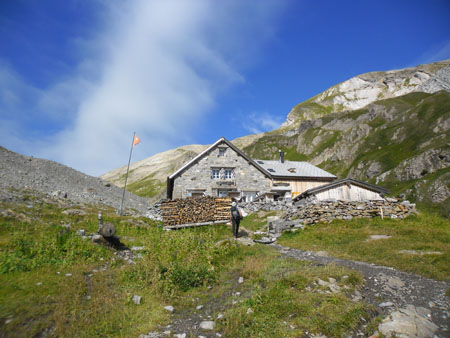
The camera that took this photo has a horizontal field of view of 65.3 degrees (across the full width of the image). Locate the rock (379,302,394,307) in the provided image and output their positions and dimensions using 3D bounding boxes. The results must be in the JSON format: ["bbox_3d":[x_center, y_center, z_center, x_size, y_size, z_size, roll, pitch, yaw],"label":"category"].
[{"bbox_3d":[2.506,2.106,5.450,0.240,0.075,0.150,0,-20,0],"label":"rock"}]

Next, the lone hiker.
[{"bbox_3d":[0.492,2.355,16.000,0.520,1.730,0.480,0,-20,0],"label":"lone hiker"}]

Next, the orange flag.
[{"bbox_3d":[-7.117,-2.272,28.500,0.650,1.000,0.250,0,-20,0],"label":"orange flag"}]

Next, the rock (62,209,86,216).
[{"bbox_3d":[-10.713,3.097,25.000,1.700,0.500,1.000,0,-20,0],"label":"rock"}]

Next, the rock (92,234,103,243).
[{"bbox_3d":[-5.147,2.818,14.200,0.420,0.310,0.360,0,-20,0],"label":"rock"}]

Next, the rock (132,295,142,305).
[{"bbox_3d":[-1.370,2.052,5.500,0.155,0.140,0.140,0,-20,0],"label":"rock"}]

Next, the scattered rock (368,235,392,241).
[{"bbox_3d":[6.509,2.867,14.700,1.000,0.260,0.650,0,-20,0],"label":"scattered rock"}]

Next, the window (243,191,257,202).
[{"bbox_3d":[2.337,2.623,33.500,1.300,1.170,0.200,1,-20,-4],"label":"window"}]

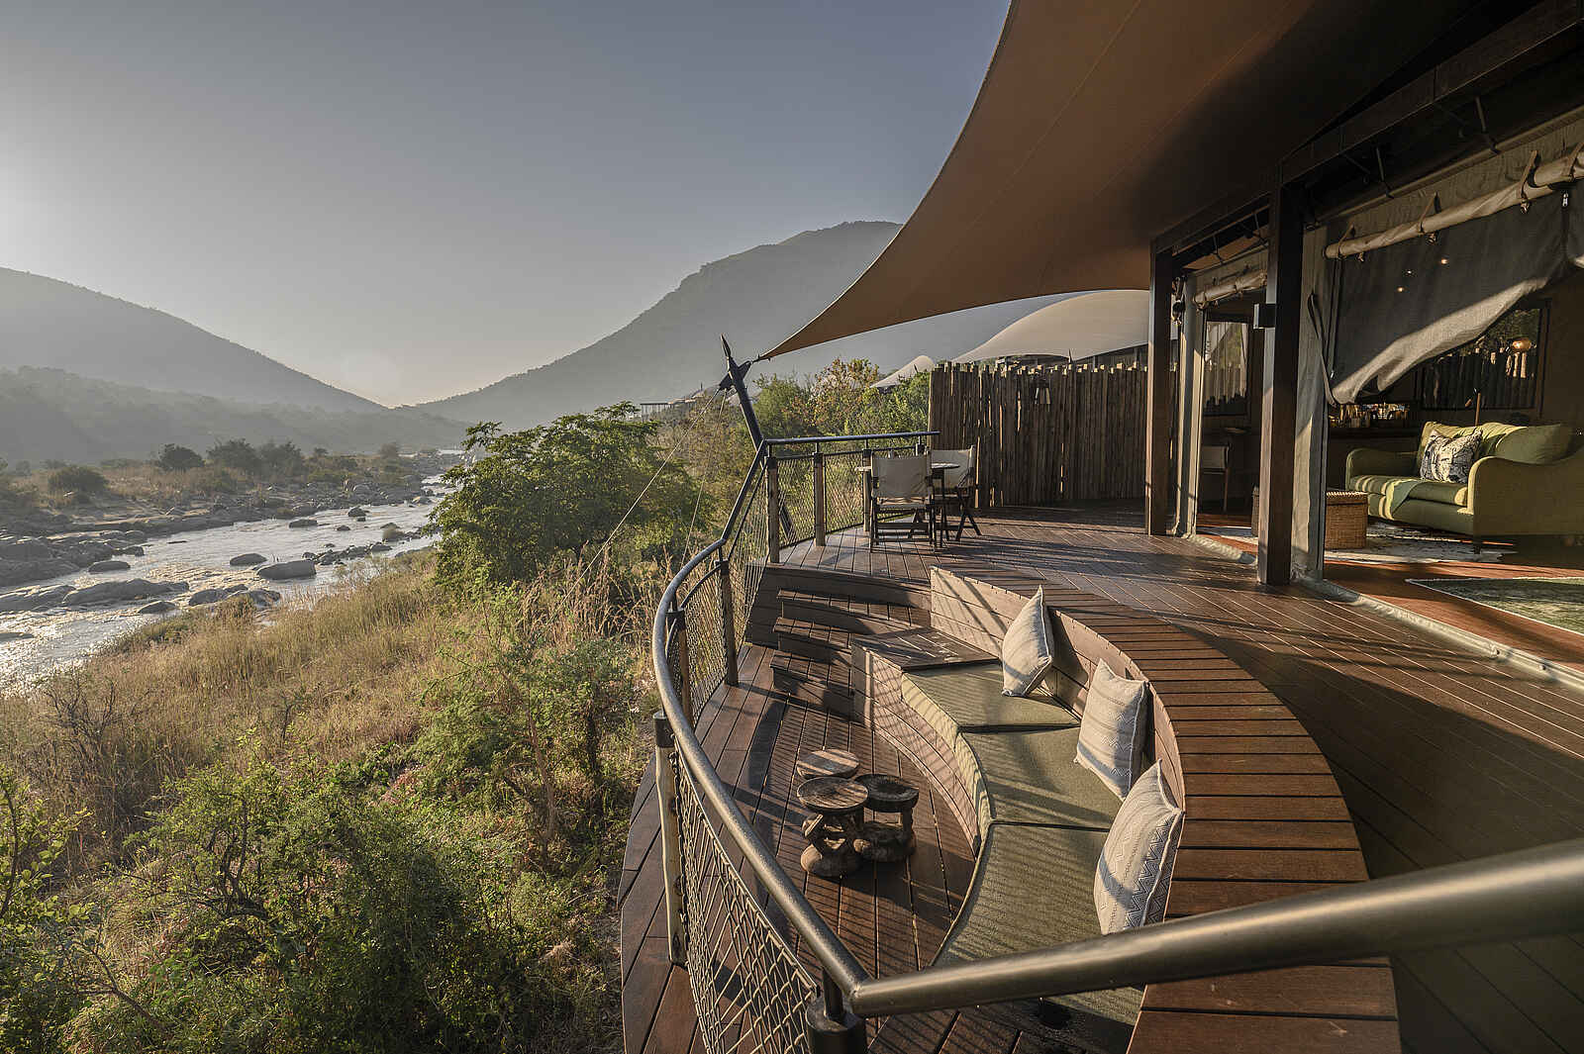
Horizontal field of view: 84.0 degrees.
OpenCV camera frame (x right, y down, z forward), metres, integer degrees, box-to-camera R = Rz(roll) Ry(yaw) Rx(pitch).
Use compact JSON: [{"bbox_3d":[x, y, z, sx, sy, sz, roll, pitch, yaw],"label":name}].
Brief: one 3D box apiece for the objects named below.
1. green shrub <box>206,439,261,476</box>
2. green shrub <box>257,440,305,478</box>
[{"bbox_3d":[-53.947,-6.696,85.000,4.700,3.600,4.400,-5,8,-32],"label":"green shrub"},{"bbox_3d":[-49.342,-6.457,85.000,4.100,3.700,3.900,-5,8,-30],"label":"green shrub"}]

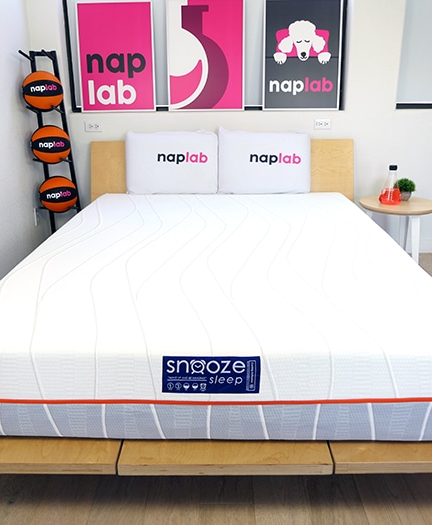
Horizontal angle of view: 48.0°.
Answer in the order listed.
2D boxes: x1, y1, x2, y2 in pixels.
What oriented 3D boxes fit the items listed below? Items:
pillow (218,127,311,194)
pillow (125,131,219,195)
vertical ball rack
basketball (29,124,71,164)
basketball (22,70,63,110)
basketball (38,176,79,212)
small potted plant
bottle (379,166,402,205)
[{"bbox_3d":[0.316,-0.651,3.160,0.600,0.415,0.140,0,4,2],"label":"pillow"},{"bbox_3d":[-0.283,-0.643,3.160,0.600,0.415,0.140,0,4,2],"label":"pillow"},{"bbox_3d":[-1.083,-0.650,3.223,0.200,1.390,0.240,0,20,2],"label":"vertical ball rack"},{"bbox_3d":[-1.065,-0.758,3.136,0.240,0.240,0.240,-7,21,-17],"label":"basketball"},{"bbox_3d":[-1.082,-1.065,3.026,0.240,0.240,0.240,-7,21,-17],"label":"basketball"},{"bbox_3d":[-1.050,-0.452,3.245,0.240,0.240,0.240,-7,21,-17],"label":"basketball"},{"bbox_3d":[1.256,-0.481,3.189,0.140,0.140,0.140,0,20,2],"label":"small potted plant"},{"bbox_3d":[1.128,-0.496,3.099,0.140,0.234,0.140,0,20,2],"label":"bottle"}]

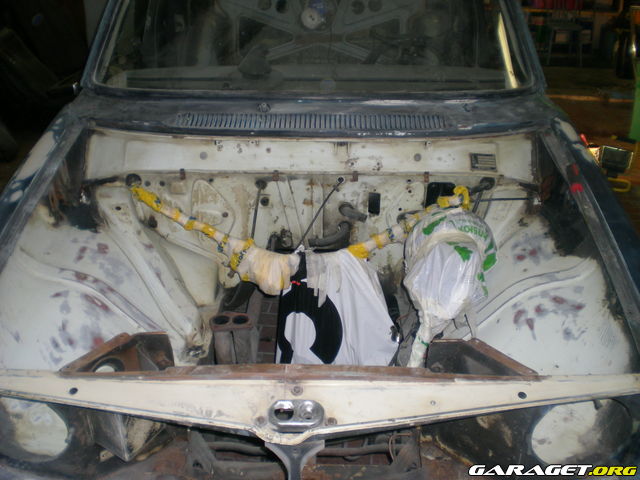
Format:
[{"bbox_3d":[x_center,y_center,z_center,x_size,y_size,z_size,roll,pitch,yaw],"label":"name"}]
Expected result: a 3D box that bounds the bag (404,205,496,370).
[{"bbox_3d":[0.372,0.124,2.000,0.260,0.370,0.330,1,33,2],"label":"bag"}]

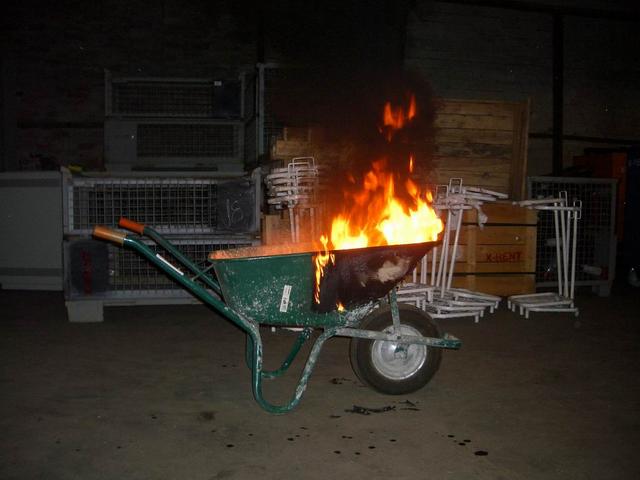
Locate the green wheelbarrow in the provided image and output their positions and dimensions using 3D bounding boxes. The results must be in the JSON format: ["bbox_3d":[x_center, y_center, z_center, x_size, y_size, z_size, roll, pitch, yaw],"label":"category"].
[{"bbox_3d":[-0.157,0.269,2.546,1.370,0.660,0.630,0,3,-5],"label":"green wheelbarrow"}]

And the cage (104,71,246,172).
[{"bbox_3d":[-1.322,-1.032,6.185,1.240,0.970,0.835,0,3,-3],"label":"cage"}]

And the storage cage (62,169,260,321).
[{"bbox_3d":[-1.039,0.017,4.552,1.240,0.970,0.835,0,3,-4],"label":"storage cage"}]

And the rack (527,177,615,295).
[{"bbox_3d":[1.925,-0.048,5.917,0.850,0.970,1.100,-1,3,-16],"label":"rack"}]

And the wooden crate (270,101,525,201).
[{"bbox_3d":[0.610,-0.764,5.700,2.150,0.850,0.900,-1,3,-12],"label":"wooden crate"}]

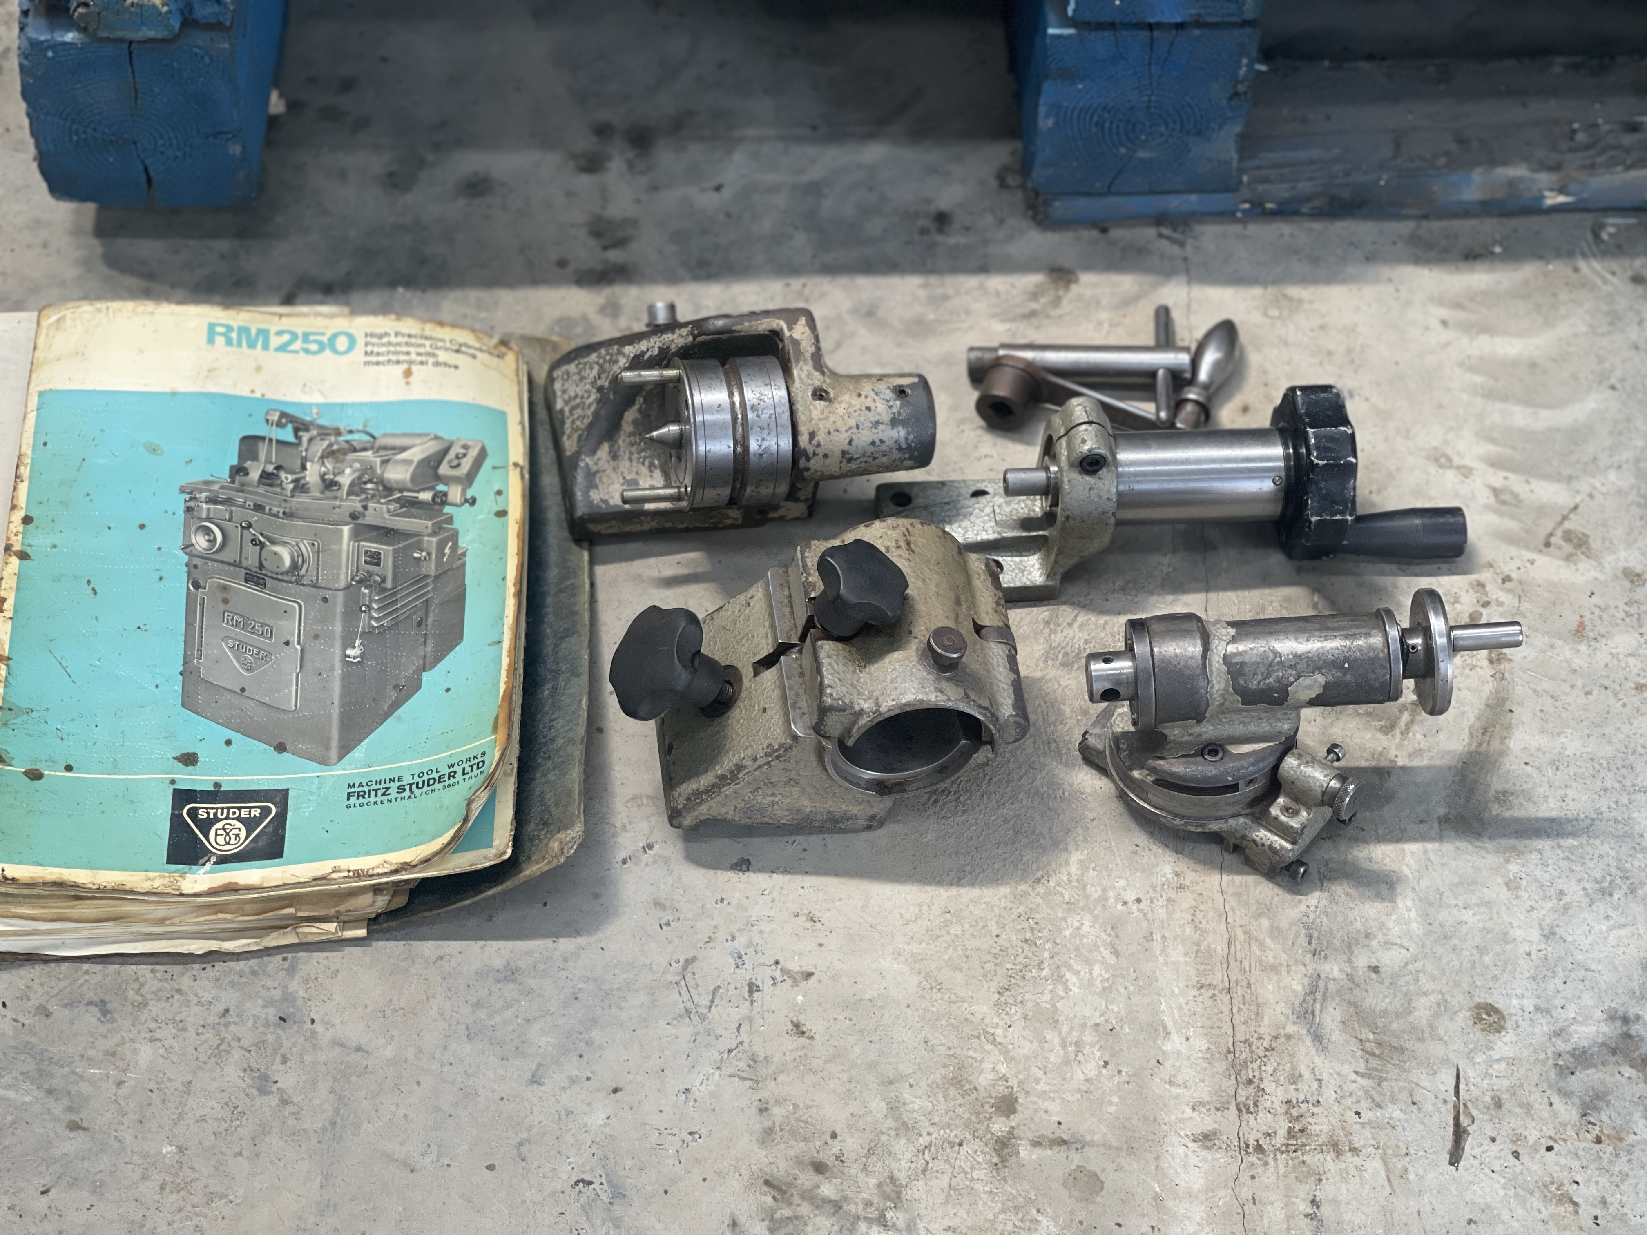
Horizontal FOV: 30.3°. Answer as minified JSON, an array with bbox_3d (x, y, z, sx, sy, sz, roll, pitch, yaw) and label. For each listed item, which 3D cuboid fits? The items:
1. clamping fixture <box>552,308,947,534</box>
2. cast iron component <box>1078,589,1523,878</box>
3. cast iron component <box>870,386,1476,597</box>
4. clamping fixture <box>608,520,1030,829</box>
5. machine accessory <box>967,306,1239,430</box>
[{"bbox_3d":[-0.034,-0.087,1.318,0.167,0.067,0.070,-4,51,-3],"label":"clamping fixture"},{"bbox_3d":[0.193,0.039,1.203,0.176,0.087,0.099,-6,51,-5],"label":"cast iron component"},{"bbox_3d":[0.145,-0.059,1.286,0.246,0.081,0.077,-2,51,-1],"label":"cast iron component"},{"bbox_3d":[-0.004,0.016,1.211,0.161,0.103,0.098,-5,51,-4],"label":"clamping fixture"},{"bbox_3d":[0.127,-0.119,1.367,0.125,0.031,0.073,0,51,0],"label":"machine accessory"}]

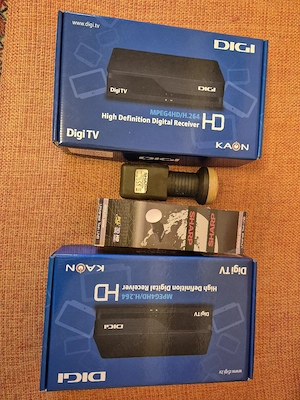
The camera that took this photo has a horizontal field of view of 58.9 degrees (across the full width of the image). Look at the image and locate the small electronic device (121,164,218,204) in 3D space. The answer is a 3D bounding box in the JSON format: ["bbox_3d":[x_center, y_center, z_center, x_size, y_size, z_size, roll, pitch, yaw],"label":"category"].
[{"bbox_3d":[0.030,-0.024,0.423,0.154,0.062,0.063,2,90,-8],"label":"small electronic device"}]

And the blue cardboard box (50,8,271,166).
[{"bbox_3d":[0.019,-0.160,0.417,0.304,0.070,0.180,3,90,-8],"label":"blue cardboard box"}]

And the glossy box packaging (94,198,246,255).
[{"bbox_3d":[0.031,0.041,0.421,0.224,0.066,0.066,5,89,-8],"label":"glossy box packaging"}]

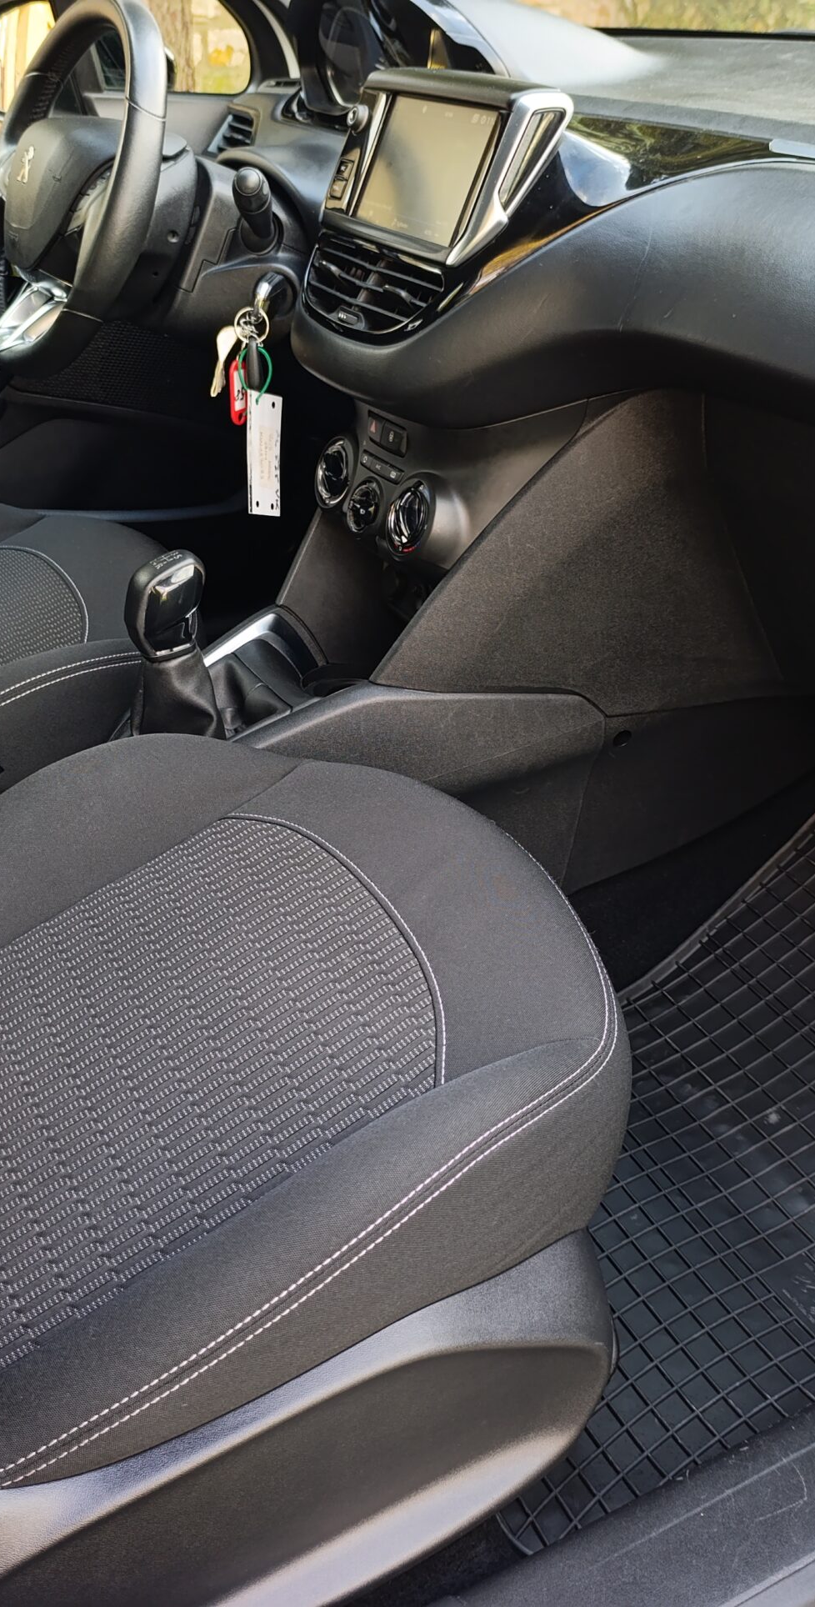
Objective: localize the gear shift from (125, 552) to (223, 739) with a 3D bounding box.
[{"bbox_3d":[-0.184,-0.119,1.123,0.072,0.150,0.062,-12,33,-27],"label":"gear shift"}]

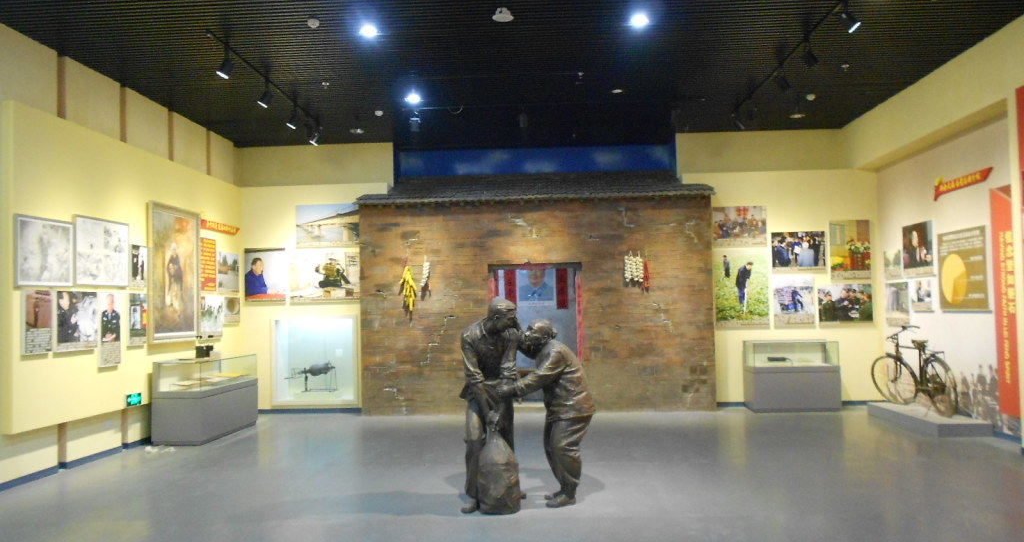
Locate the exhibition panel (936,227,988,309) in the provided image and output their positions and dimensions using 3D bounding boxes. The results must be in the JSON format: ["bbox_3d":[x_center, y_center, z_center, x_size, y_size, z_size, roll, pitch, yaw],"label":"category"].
[{"bbox_3d":[5.343,-0.001,9.104,0.035,0.959,1.067,-1,-3,3],"label":"exhibition panel"}]

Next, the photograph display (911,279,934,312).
[{"bbox_3d":[5.504,0.338,10.327,0.040,0.414,0.547,-2,-3,3],"label":"photograph display"}]

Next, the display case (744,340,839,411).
[{"bbox_3d":[3.985,1.502,11.032,1.172,0.971,0.620,-1,-3,3],"label":"display case"}]

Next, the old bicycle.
[{"bbox_3d":[5.162,1.260,9.897,0.580,1.060,1.850,-1,-3,1],"label":"old bicycle"}]

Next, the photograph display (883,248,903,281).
[{"bbox_3d":[5.543,-0.095,11.179,0.040,0.440,0.539,-2,-3,3],"label":"photograph display"}]

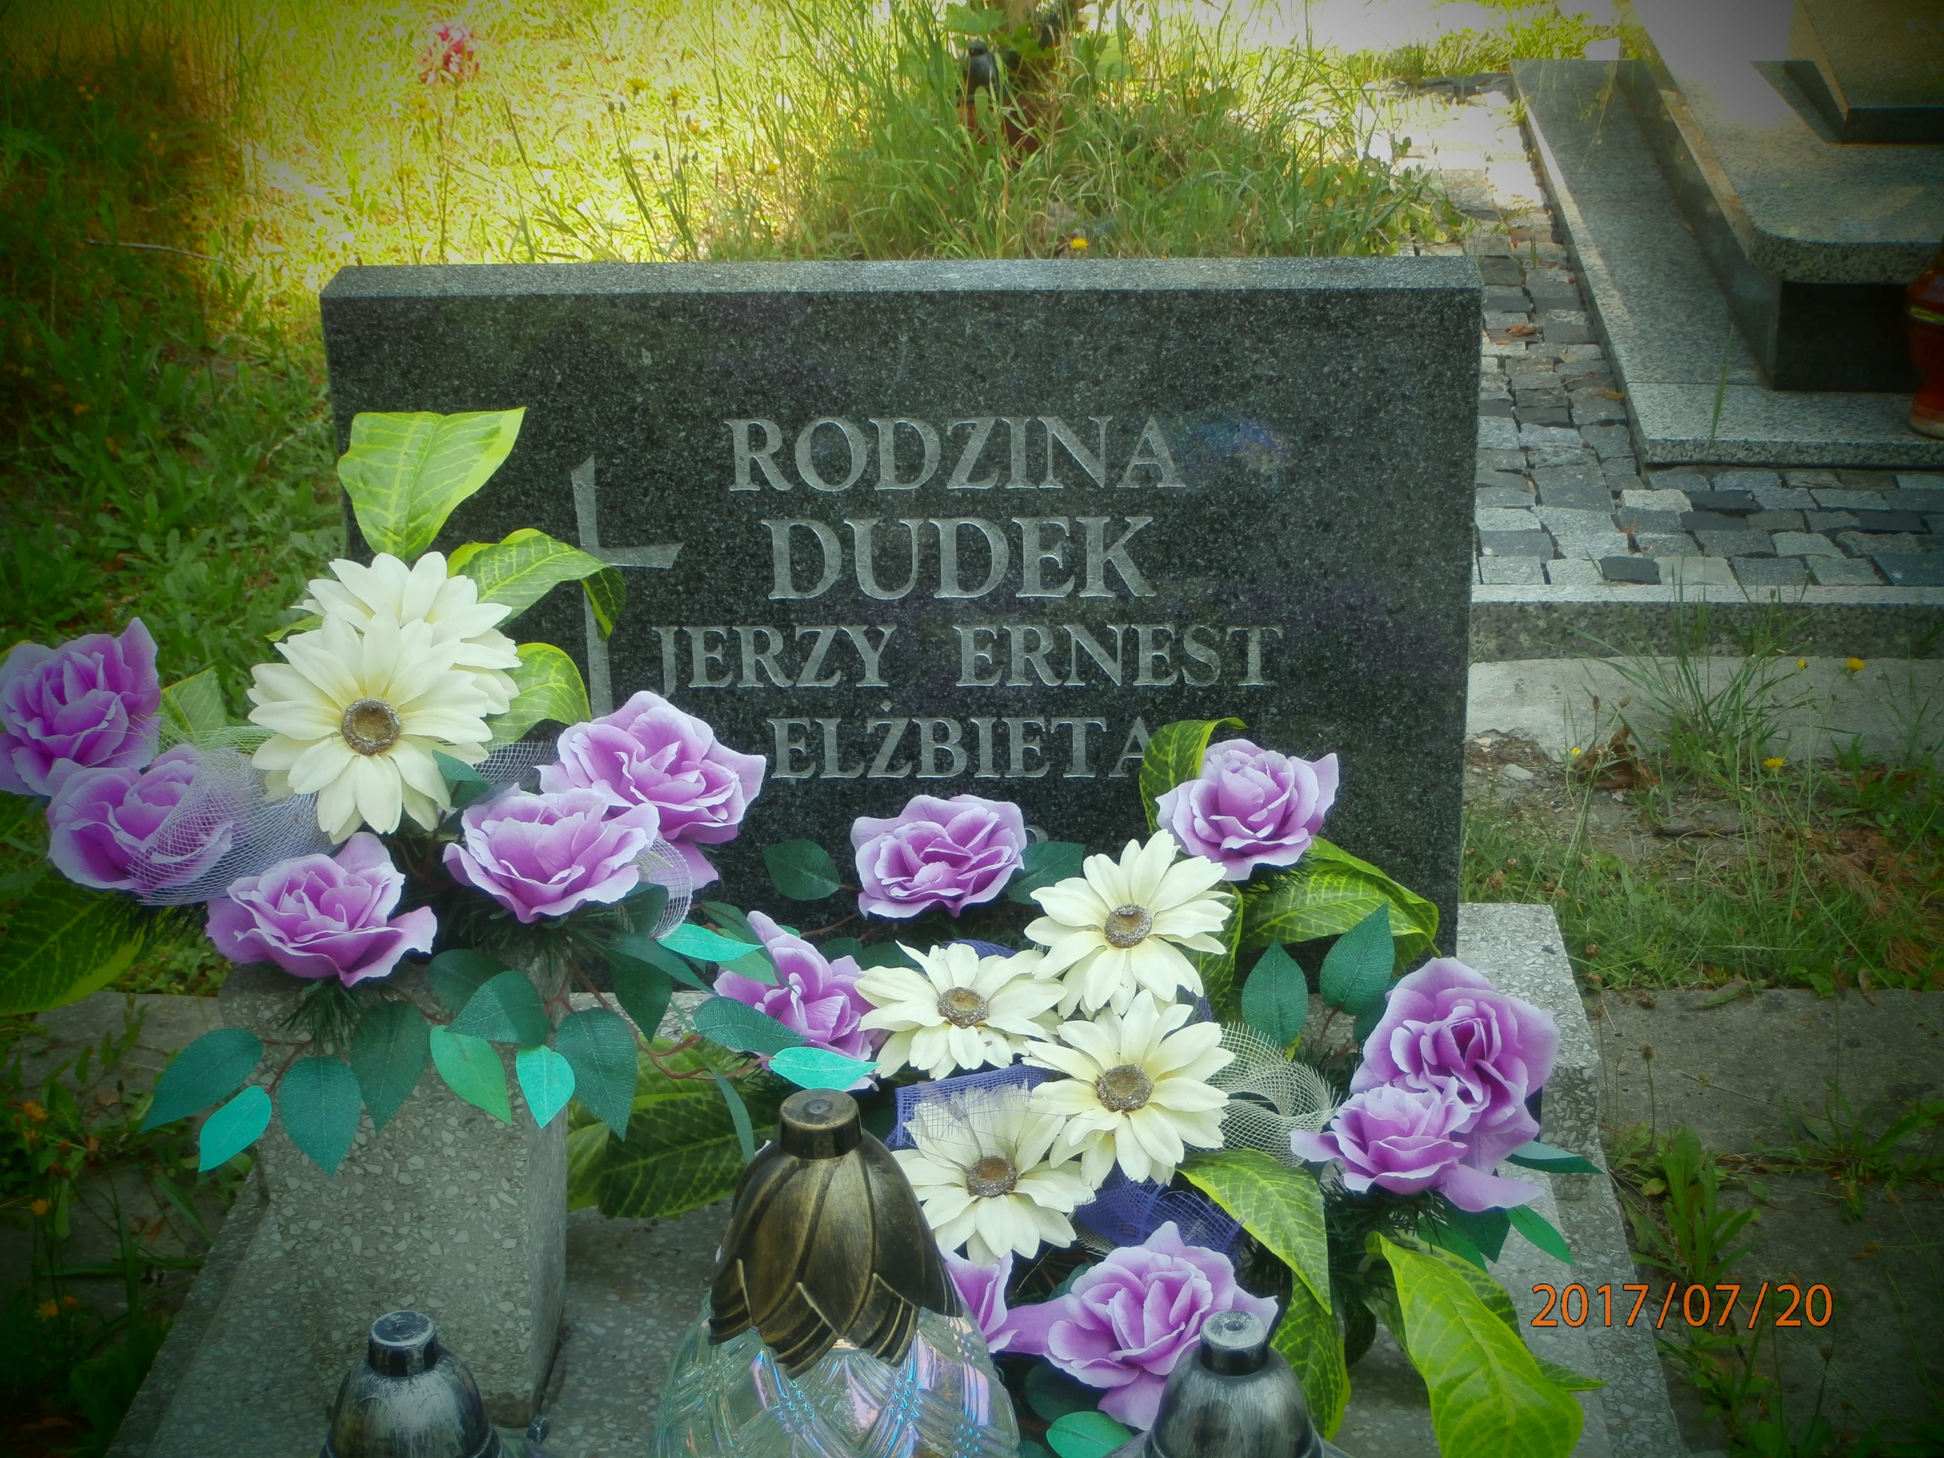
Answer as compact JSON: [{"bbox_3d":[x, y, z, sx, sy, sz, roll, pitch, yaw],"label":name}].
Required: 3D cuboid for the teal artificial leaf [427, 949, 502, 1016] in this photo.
[{"bbox_3d":[-0.266,0.136,1.706,0.058,0.040,0.012,17,-4,5],"label":"teal artificial leaf"}]

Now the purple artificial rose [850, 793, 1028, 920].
[{"bbox_3d":[-0.019,0.071,1.780,0.096,0.052,0.084,-1,47,0],"label":"purple artificial rose"}]

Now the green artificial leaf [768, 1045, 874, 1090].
[{"bbox_3d":[-0.072,0.162,1.530,0.050,0.012,0.033,-1,35,0],"label":"green artificial leaf"}]

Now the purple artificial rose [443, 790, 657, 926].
[{"bbox_3d":[-0.188,0.057,1.430,0.095,0.055,0.082,-1,39,0],"label":"purple artificial rose"}]

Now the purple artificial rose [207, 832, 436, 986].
[{"bbox_3d":[-0.289,0.081,1.420,0.097,0.056,0.084,-1,43,0],"label":"purple artificial rose"}]

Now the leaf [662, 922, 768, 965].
[{"bbox_3d":[-0.146,0.122,1.815,0.061,0.012,0.036,4,31,9],"label":"leaf"}]

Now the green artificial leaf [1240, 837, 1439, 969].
[{"bbox_3d":[0.199,0.095,1.740,0.105,0.050,0.070,2,46,-3],"label":"green artificial leaf"}]

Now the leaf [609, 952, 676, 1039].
[{"bbox_3d":[-0.183,0.146,1.781,0.036,0.056,0.011,-5,10,4],"label":"leaf"}]

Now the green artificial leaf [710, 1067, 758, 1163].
[{"bbox_3d":[-0.135,0.217,1.801,0.014,0.056,0.034,-26,-3,17],"label":"green artificial leaf"}]

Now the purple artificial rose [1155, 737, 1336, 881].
[{"bbox_3d":[0.166,0.050,1.935,0.110,0.066,0.100,0,48,3],"label":"purple artificial rose"}]

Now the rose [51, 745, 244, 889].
[{"bbox_3d":[-0.447,0.050,1.726,0.102,0.068,0.098,0,51,3],"label":"rose"}]

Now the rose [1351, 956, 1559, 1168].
[{"bbox_3d":[0.238,0.165,1.580,0.095,0.097,0.056,-4,-20,-9],"label":"rose"}]

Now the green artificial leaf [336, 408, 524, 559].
[{"bbox_3d":[-0.254,-0.112,1.500,0.088,0.085,0.045,-1,6,0],"label":"green artificial leaf"}]

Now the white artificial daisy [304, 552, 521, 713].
[{"bbox_3d":[-0.261,-0.035,1.490,0.100,0.098,0.040,-3,-19,-5],"label":"white artificial daisy"}]

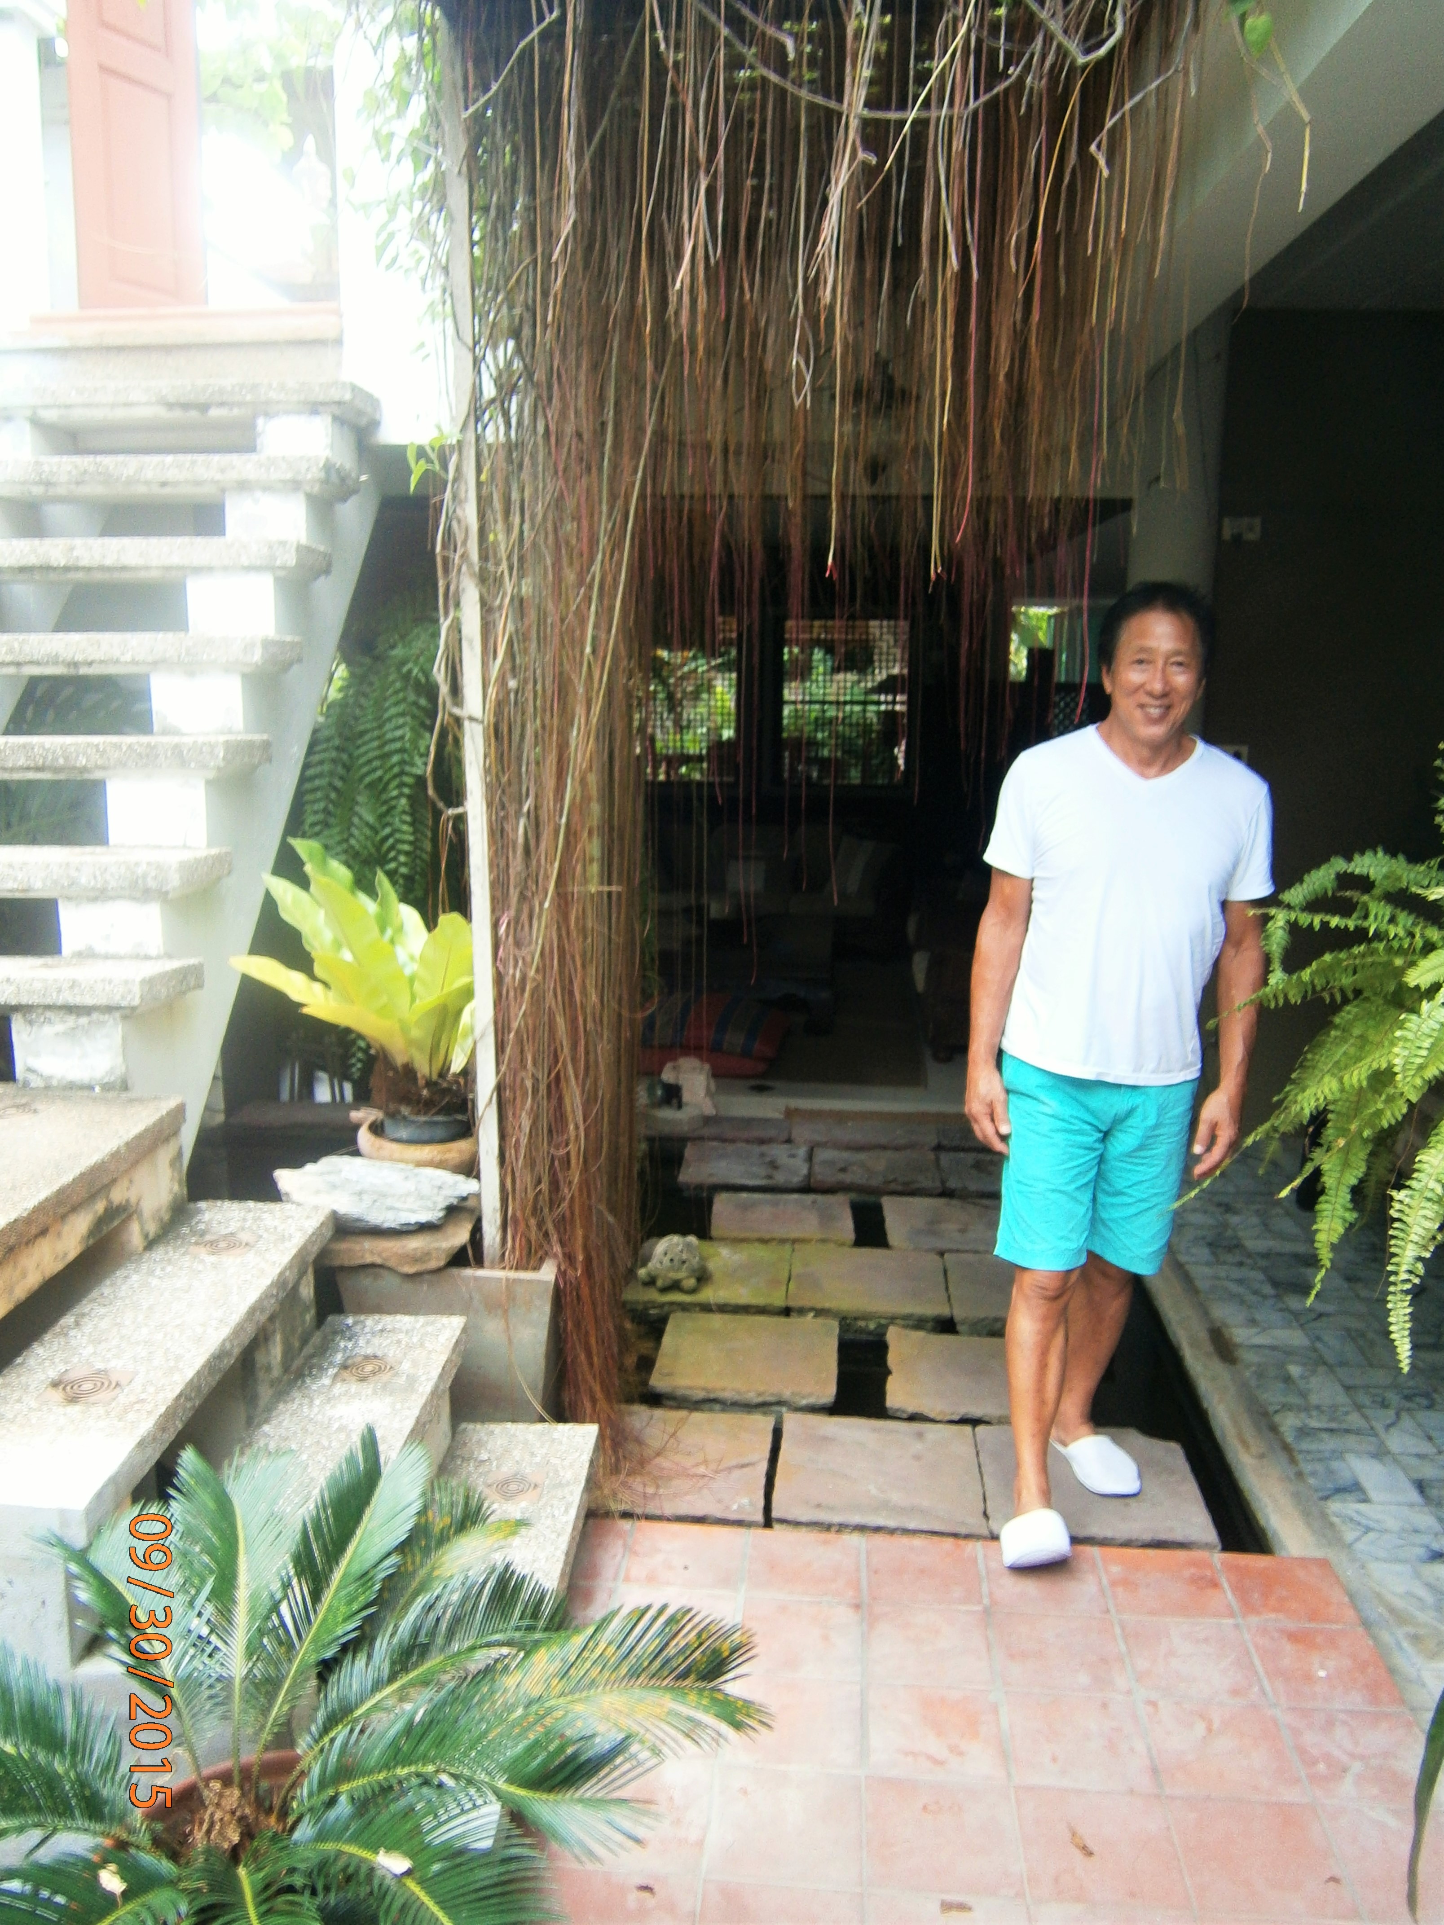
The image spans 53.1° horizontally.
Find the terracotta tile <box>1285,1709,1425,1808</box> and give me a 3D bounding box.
[{"bbox_3d":[0.920,1.148,2.069,0.190,0.020,0.198,1,10,5],"label":"terracotta tile"}]

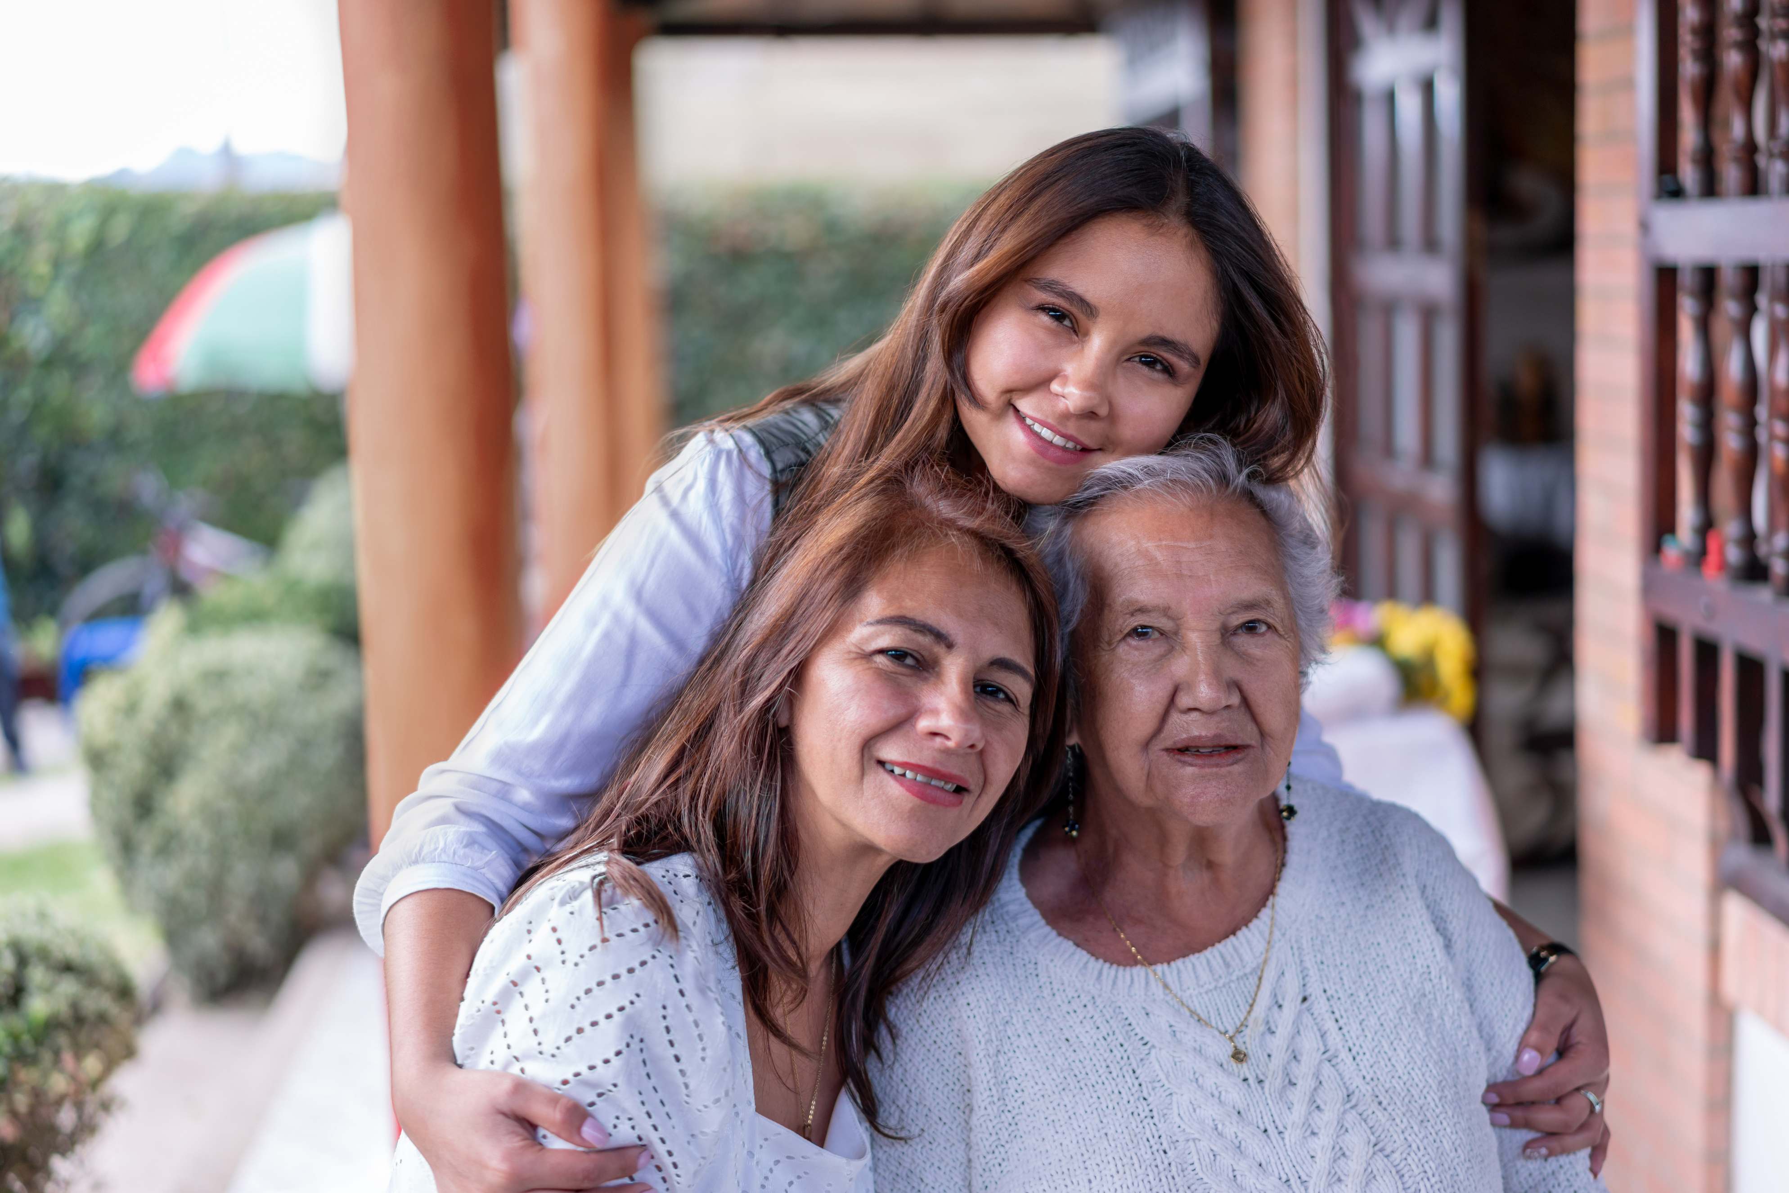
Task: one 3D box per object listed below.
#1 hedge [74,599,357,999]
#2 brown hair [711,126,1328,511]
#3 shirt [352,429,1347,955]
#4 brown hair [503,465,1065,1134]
[{"bbox_3d":[-1.364,0.428,5.600,0.630,0.800,0.640,-1,7,0],"label":"hedge"},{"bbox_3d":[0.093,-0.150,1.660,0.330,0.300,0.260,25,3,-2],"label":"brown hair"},{"bbox_3d":[0.000,0.120,1.750,0.660,0.480,0.400,-1,7,2],"label":"shirt"},{"bbox_3d":[-0.050,0.095,1.540,0.285,0.370,0.250,14,4,-15],"label":"brown hair"}]

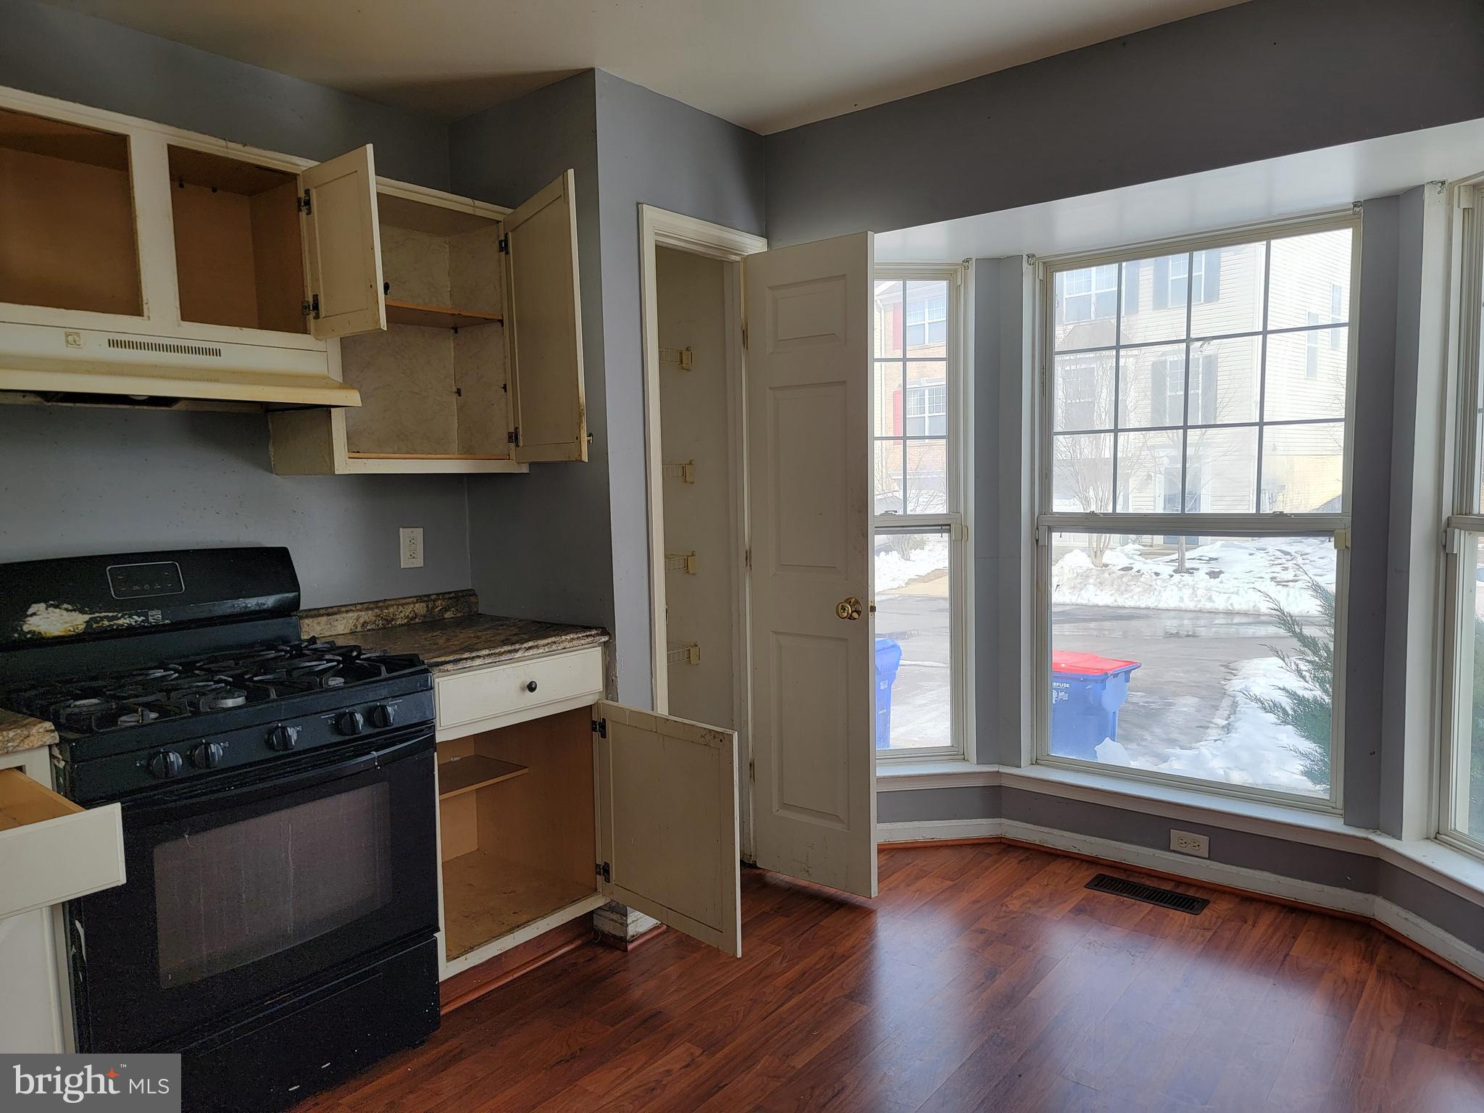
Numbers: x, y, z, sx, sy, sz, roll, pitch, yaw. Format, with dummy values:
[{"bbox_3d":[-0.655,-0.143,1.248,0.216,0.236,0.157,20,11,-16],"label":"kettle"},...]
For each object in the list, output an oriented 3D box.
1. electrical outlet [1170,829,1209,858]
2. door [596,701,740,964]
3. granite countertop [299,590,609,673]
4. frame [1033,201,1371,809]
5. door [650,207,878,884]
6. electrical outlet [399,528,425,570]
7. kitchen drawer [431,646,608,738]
[{"bbox_3d":[1.437,0.924,3.302,0.116,0.071,0.010,3,6,37],"label":"electrical outlet"},{"bbox_3d":[-0.195,0.699,2.723,0.525,0.567,0.022,4,7,44],"label":"door"},{"bbox_3d":[-0.801,0.197,2.842,0.635,0.122,0.600,3,7,39],"label":"granite countertop"},{"bbox_3d":[1.413,-0.122,3.309,0.990,1.780,0.090,3,6,37],"label":"frame"},{"bbox_3d":[0.223,0.047,3.274,0.460,2.030,0.040,3,7,39],"label":"door"},{"bbox_3d":[-0.990,-0.025,3.091,0.010,0.116,0.072,3,7,39],"label":"electrical outlet"},{"bbox_3d":[-0.741,0.327,2.816,0.480,0.125,0.530,3,7,39],"label":"kitchen drawer"}]

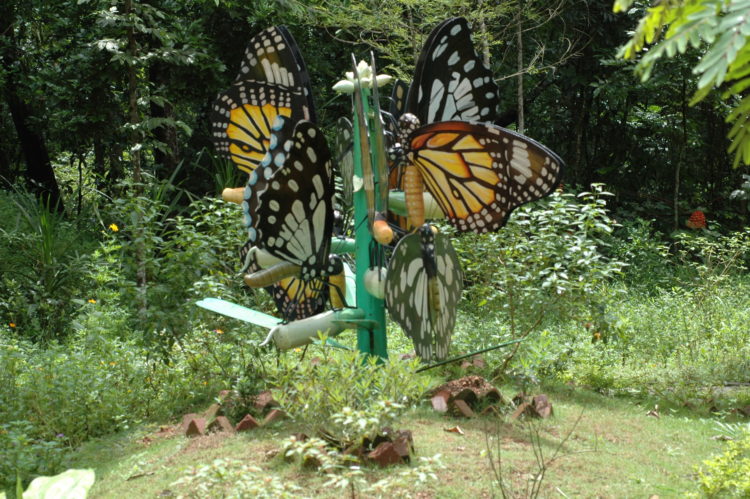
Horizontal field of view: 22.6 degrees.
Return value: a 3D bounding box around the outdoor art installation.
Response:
[{"bbox_3d":[0.050,-0.420,15.000,2.850,2.850,2.500,0,3,0],"label":"outdoor art installation"}]

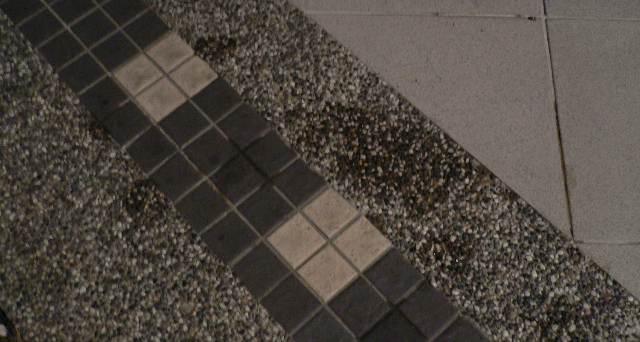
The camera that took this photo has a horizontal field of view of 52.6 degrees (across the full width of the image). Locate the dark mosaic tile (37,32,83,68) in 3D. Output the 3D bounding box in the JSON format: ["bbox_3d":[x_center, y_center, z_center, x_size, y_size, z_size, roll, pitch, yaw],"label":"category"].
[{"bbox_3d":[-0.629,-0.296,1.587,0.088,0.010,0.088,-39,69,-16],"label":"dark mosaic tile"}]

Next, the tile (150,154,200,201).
[{"bbox_3d":[-0.310,0.015,1.421,0.088,0.010,0.088,-39,69,-16],"label":"tile"}]

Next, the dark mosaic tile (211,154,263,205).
[{"bbox_3d":[-0.181,0.021,1.443,0.089,0.010,0.089,-39,69,-17],"label":"dark mosaic tile"}]

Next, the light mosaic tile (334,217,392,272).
[{"bbox_3d":[0.091,0.157,1.388,0.089,0.010,0.089,-39,69,-17],"label":"light mosaic tile"}]

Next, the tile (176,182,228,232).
[{"bbox_3d":[-0.253,0.080,1.415,0.089,0.010,0.089,-39,69,-17],"label":"tile"}]

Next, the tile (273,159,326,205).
[{"bbox_3d":[-0.044,0.025,1.437,0.089,0.010,0.089,-39,69,-17],"label":"tile"}]

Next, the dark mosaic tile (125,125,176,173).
[{"bbox_3d":[-0.374,-0.047,1.454,0.088,0.010,0.088,-39,69,-16],"label":"dark mosaic tile"}]

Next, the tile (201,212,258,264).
[{"bbox_3d":[-0.188,0.143,1.381,0.089,0.010,0.089,-39,69,-17],"label":"tile"}]

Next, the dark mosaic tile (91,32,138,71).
[{"bbox_3d":[-0.507,-0.296,1.613,0.089,0.010,0.089,-39,69,-17],"label":"dark mosaic tile"}]

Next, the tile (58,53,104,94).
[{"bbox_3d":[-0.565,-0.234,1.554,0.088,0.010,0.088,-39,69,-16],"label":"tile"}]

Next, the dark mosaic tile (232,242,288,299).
[{"bbox_3d":[-0.123,0.204,1.337,0.088,0.010,0.088,-40,69,-16],"label":"dark mosaic tile"}]

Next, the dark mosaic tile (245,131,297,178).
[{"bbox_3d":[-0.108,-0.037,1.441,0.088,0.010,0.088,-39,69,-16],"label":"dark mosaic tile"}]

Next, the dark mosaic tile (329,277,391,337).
[{"bbox_3d":[0.080,0.274,1.306,0.089,0.010,0.089,-39,69,-17],"label":"dark mosaic tile"}]

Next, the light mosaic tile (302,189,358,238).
[{"bbox_3d":[0.025,0.093,1.423,0.089,0.010,0.089,-39,69,-17],"label":"light mosaic tile"}]

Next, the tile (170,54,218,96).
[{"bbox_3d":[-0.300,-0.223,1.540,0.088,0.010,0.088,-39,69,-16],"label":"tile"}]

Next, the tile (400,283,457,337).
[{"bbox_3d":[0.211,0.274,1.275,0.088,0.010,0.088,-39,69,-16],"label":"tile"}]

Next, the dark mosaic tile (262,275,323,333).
[{"bbox_3d":[-0.058,0.269,1.313,0.089,0.010,0.089,-39,69,-17],"label":"dark mosaic tile"}]

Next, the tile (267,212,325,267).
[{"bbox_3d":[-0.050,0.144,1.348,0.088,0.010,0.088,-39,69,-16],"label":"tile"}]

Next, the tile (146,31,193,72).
[{"bbox_3d":[-0.363,-0.285,1.573,0.088,0.010,0.088,-39,69,-16],"label":"tile"}]

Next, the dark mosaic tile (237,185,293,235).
[{"bbox_3d":[-0.114,0.082,1.381,0.088,0.010,0.088,-39,69,-16],"label":"dark mosaic tile"}]

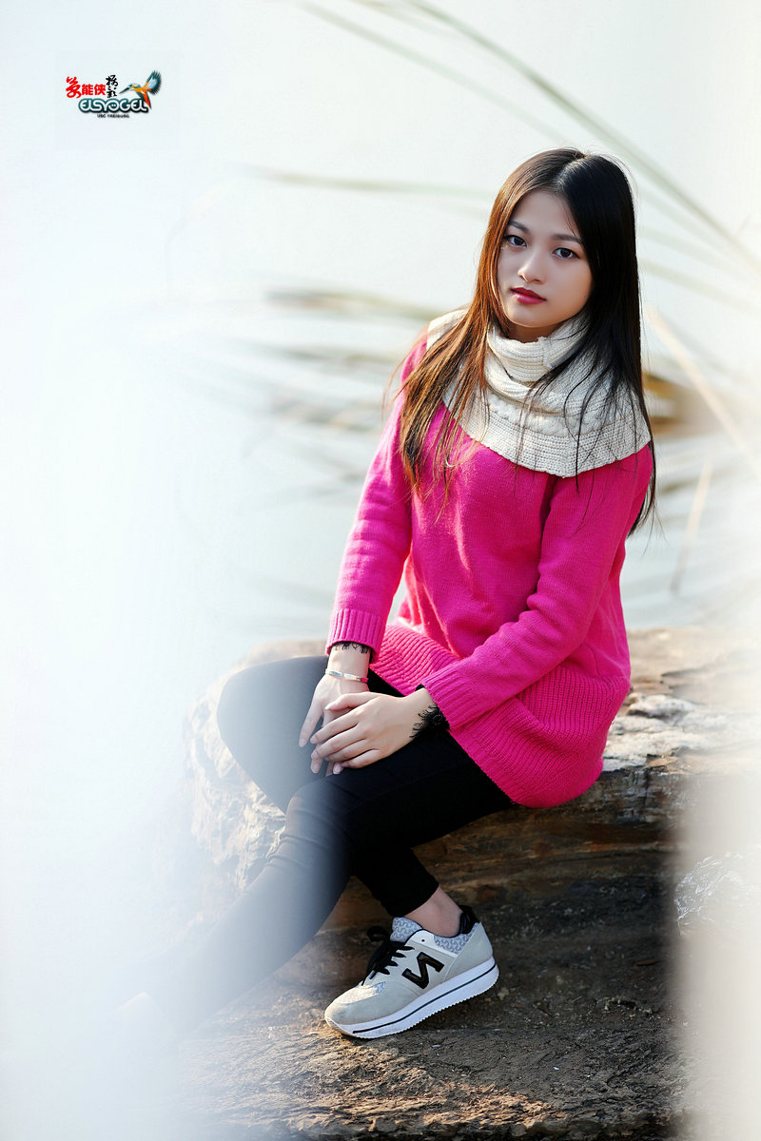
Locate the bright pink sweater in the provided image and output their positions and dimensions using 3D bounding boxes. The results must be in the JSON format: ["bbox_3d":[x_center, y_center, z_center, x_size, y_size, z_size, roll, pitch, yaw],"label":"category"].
[{"bbox_3d":[0.140,0.006,5.300,0.400,0.530,0.340,7,12,39],"label":"bright pink sweater"}]

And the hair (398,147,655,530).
[{"bbox_3d":[0.183,-0.284,5.300,0.290,0.455,0.250,4,10,22],"label":"hair"}]

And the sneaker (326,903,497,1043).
[{"bbox_3d":[0.039,0.490,5.220,0.245,0.115,0.092,-17,16,-27],"label":"sneaker"}]

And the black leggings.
[{"bbox_3d":[-0.007,0.314,5.180,0.600,0.450,0.370,-7,12,-39],"label":"black leggings"}]

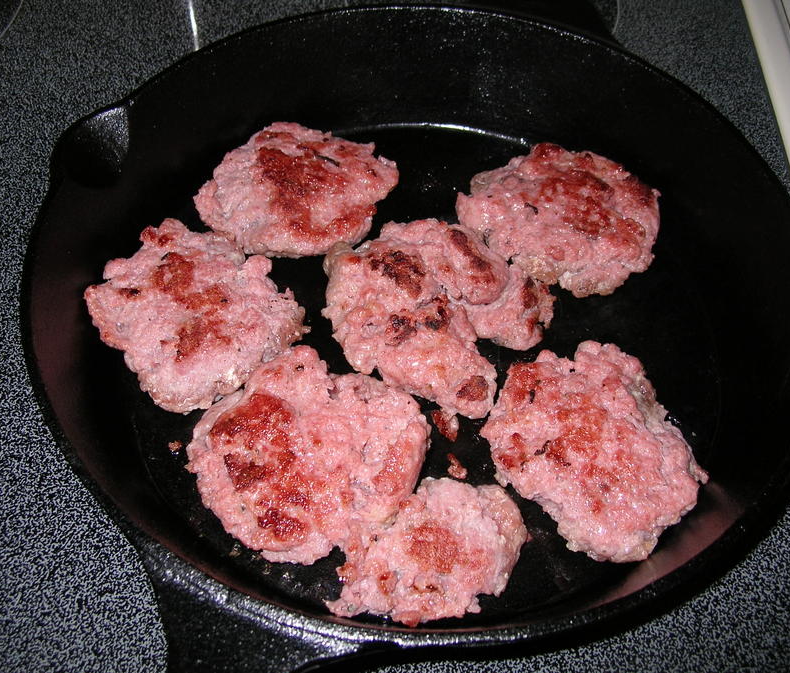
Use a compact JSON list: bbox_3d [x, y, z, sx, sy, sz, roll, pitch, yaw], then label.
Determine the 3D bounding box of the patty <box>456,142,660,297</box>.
[{"bbox_3d":[0.081,-0.056,0.431,0.086,0.015,0.088,1,55,-1],"label":"patty"}]

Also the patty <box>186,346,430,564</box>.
[{"bbox_3d":[-0.033,0.043,0.359,0.083,0.015,0.084,1,55,-1],"label":"patty"}]

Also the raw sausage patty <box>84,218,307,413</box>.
[{"bbox_3d":[-0.086,-0.015,0.398,0.078,0.016,0.096,-35,63,-23],"label":"raw sausage patty"}]

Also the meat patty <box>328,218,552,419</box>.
[{"bbox_3d":[0.015,-0.016,0.401,0.100,0.017,0.092,30,60,18],"label":"meat patty"}]

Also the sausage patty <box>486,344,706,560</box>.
[{"bbox_3d":[0.079,0.041,0.364,0.082,0.015,0.086,-36,63,-23],"label":"sausage patty"}]

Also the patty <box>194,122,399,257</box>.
[{"bbox_3d":[-0.046,-0.068,0.436,0.081,0.016,0.084,1,55,-1],"label":"patty"}]

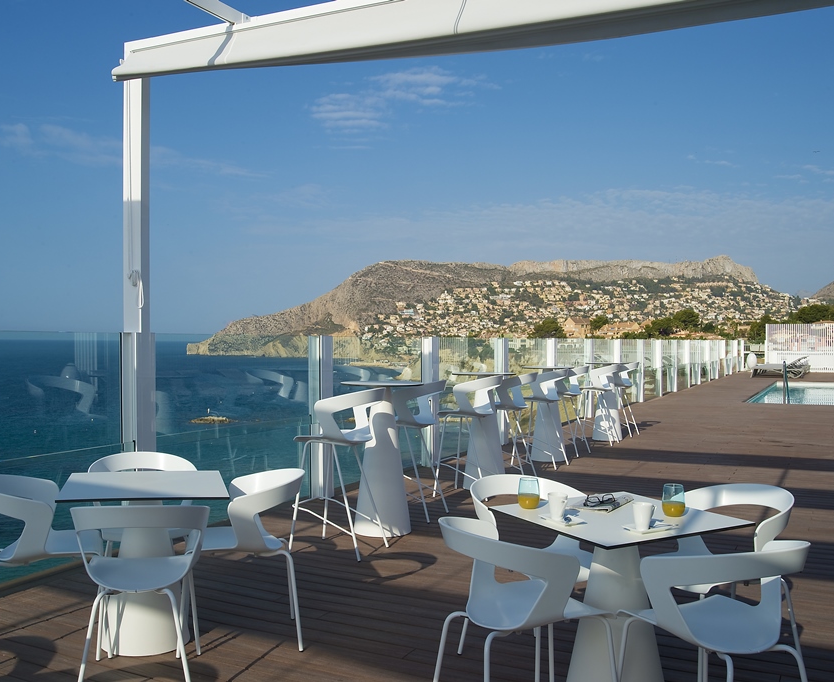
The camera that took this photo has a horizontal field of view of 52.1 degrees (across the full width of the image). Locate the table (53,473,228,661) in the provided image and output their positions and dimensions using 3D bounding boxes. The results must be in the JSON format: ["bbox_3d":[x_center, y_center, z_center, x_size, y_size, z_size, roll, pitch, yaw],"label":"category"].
[{"bbox_3d":[-1.251,1.034,3.938,0.700,0.737,0.700,0,0,-15],"label":"table"}]

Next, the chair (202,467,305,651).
[{"bbox_3d":[-0.823,1.015,4.038,0.570,0.780,0.560,0,0,-12],"label":"chair"}]

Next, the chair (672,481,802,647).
[{"bbox_3d":[1.258,1.012,3.537,0.590,0.780,0.550,0,0,-27],"label":"chair"}]

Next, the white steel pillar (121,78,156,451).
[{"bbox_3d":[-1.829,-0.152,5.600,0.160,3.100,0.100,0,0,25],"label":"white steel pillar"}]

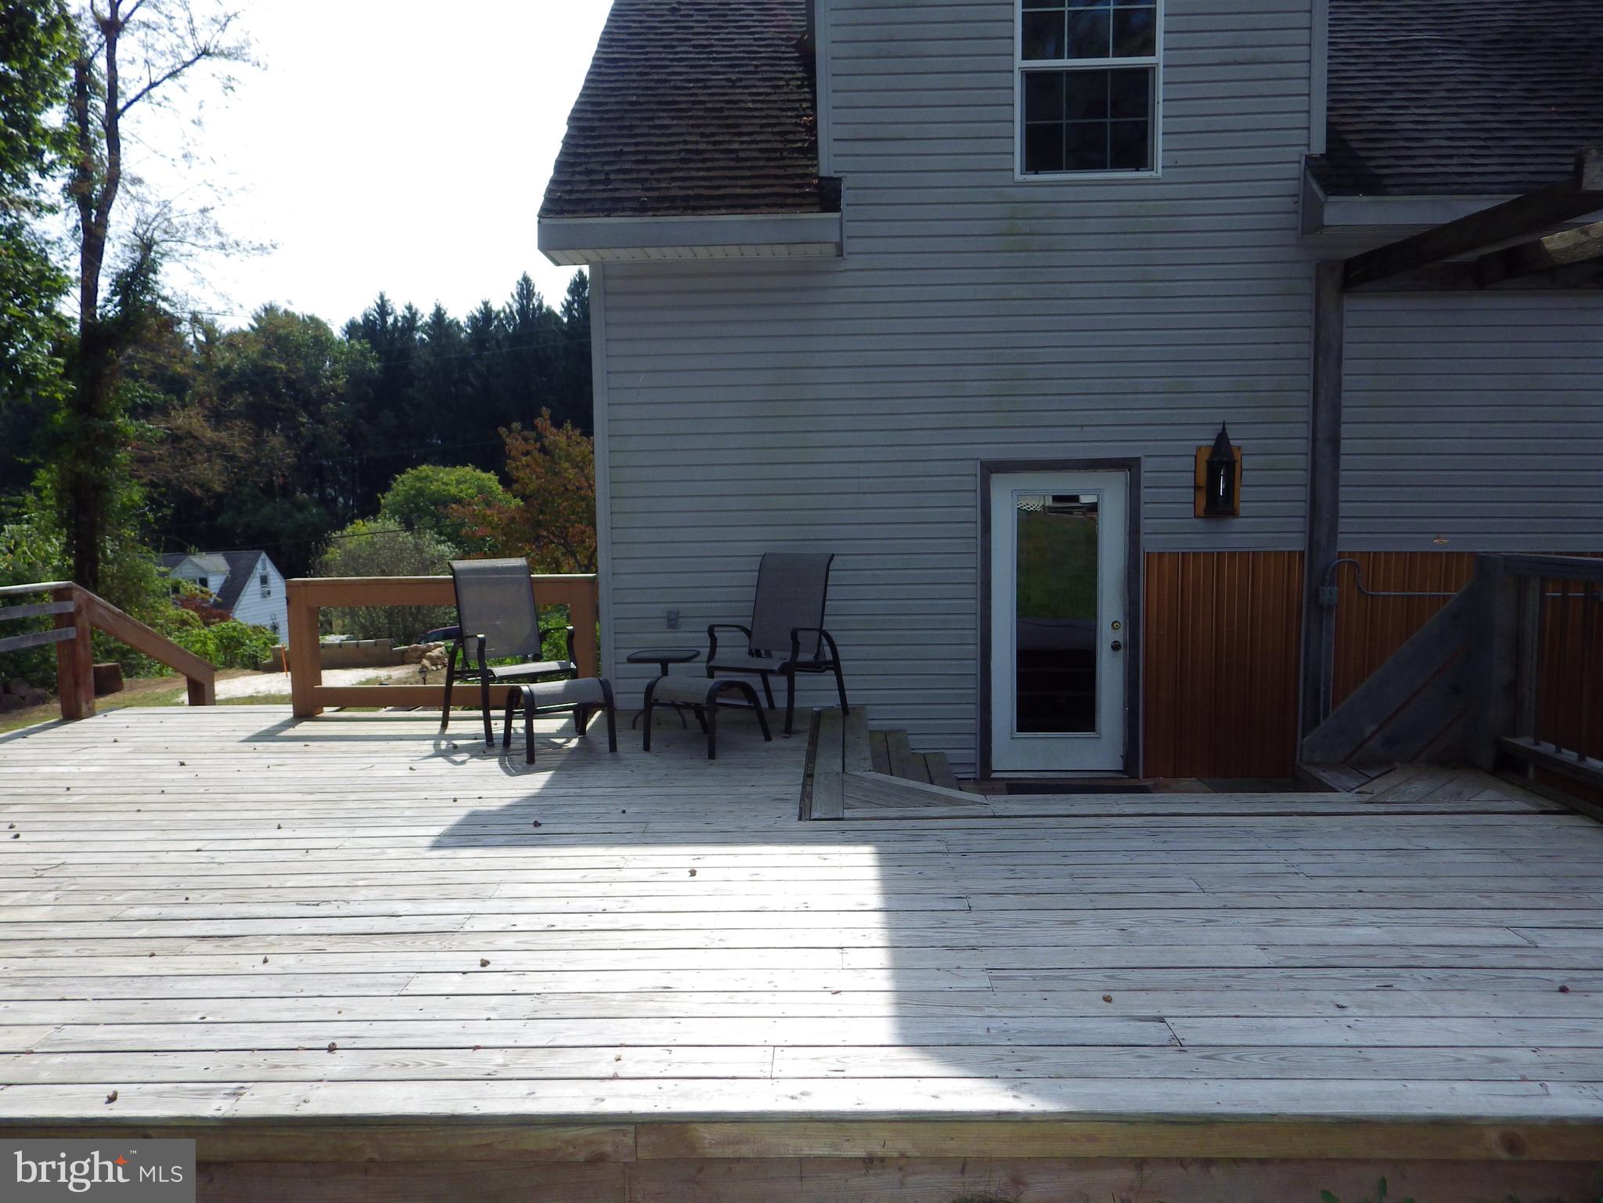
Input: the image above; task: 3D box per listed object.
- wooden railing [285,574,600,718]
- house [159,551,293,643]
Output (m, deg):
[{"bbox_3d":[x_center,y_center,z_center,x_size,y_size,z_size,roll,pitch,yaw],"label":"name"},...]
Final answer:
[{"bbox_3d":[-2.371,0.297,6.793,2.030,0.915,0.150,-1,5,1],"label":"wooden railing"},{"bbox_3d":[-33.219,0.564,54.291,8.400,6.100,6.500,-1,5,-5],"label":"house"}]

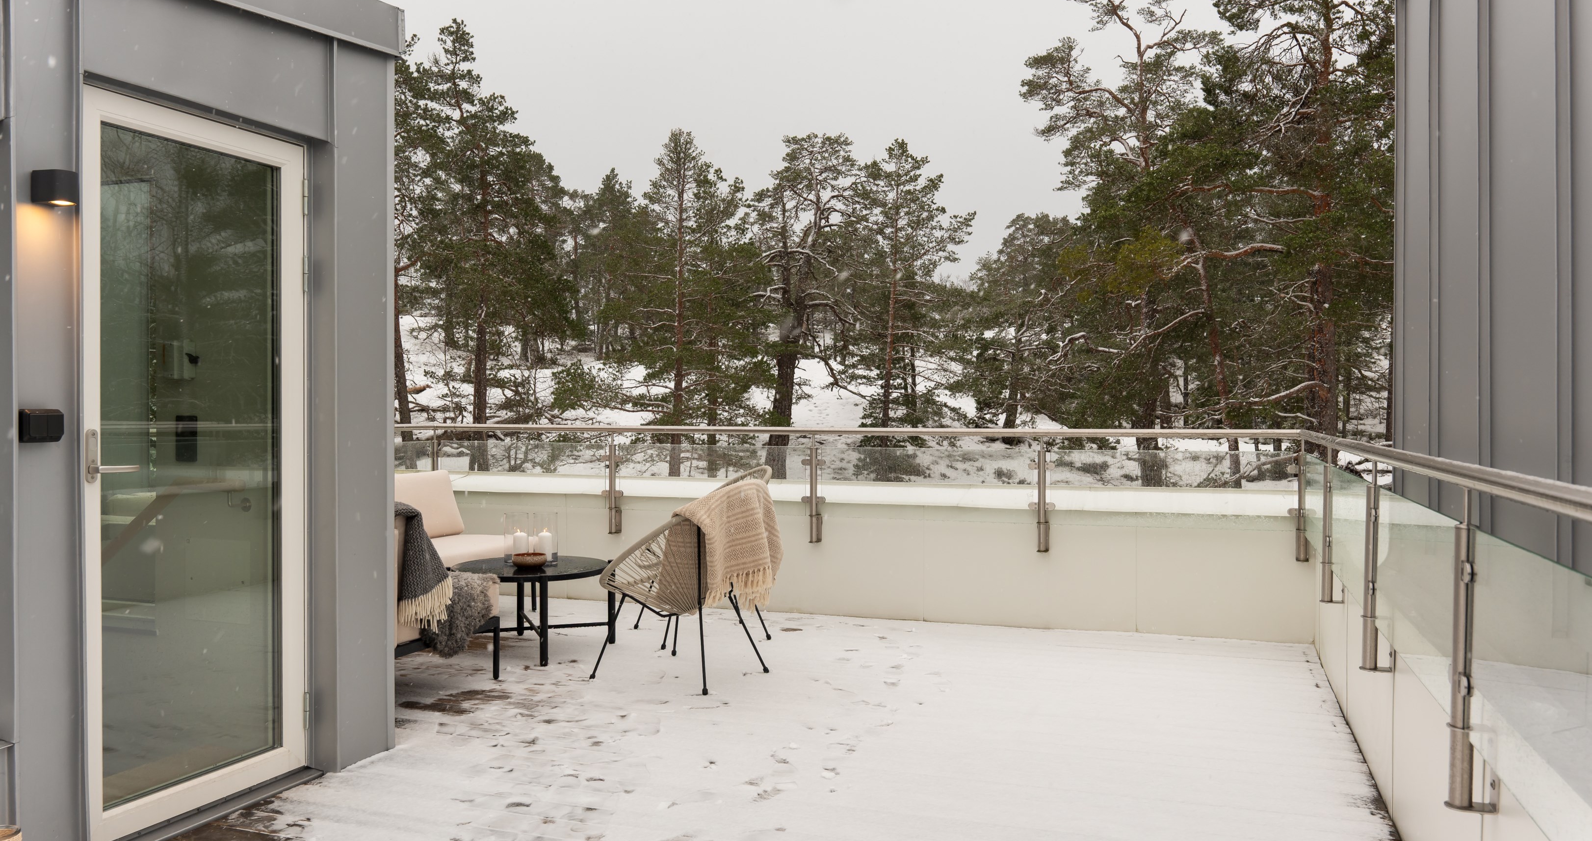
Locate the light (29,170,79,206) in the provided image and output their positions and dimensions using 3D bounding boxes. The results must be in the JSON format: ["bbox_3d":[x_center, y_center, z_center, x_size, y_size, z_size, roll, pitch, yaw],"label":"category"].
[{"bbox_3d":[-1.834,-0.576,2.860,0.085,0.083,0.080,0,1,21],"label":"light"}]

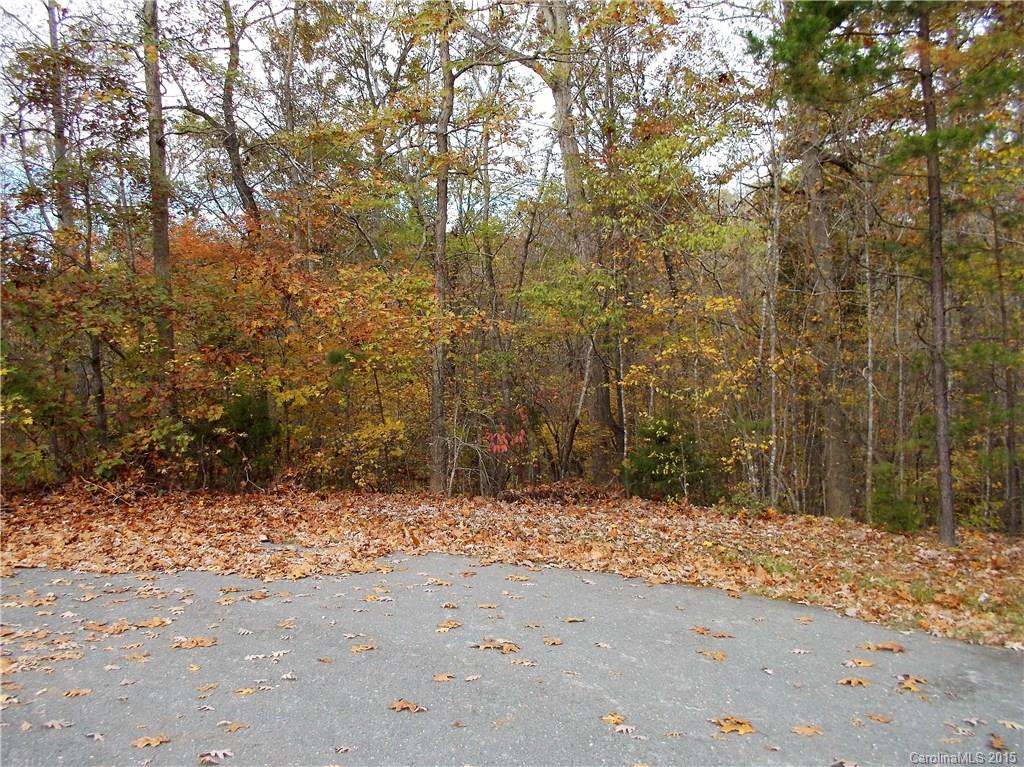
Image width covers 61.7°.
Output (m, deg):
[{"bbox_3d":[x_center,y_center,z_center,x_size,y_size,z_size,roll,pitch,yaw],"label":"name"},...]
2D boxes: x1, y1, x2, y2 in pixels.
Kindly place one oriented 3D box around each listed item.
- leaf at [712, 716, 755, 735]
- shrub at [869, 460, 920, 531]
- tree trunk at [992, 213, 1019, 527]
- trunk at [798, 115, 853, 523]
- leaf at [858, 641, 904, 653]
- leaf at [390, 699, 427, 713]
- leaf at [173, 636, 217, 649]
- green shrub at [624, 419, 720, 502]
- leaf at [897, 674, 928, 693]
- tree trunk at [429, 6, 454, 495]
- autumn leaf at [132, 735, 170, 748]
[{"bbox_3d":[0.993,1.533,3.843,0.190,0.030,0.150,-1,0,0],"label":"leaf"},{"bbox_3d":[4.249,1.252,9.500,0.554,0.798,0.550,-1,0,0],"label":"shrub"},{"bbox_3d":[6.107,-0.148,10.600,0.148,4.035,0.148,-3,0,0],"label":"tree trunk"},{"bbox_3d":[4.373,-0.910,12.000,0.350,5.608,0.350,-3,0,0],"label":"trunk"},{"bbox_3d":[2.137,1.521,4.960,0.270,0.035,0.140,-1,0,0],"label":"leaf"},{"bbox_3d":[-0.497,1.546,4.117,0.170,0.035,0.120,-1,0,0],"label":"leaf"},{"bbox_3d":[-1.829,1.485,4.940,0.250,0.030,0.150,0,0,-12],"label":"leaf"},{"bbox_3d":[2.176,1.051,11.700,1.337,1.146,1.200,-1,0,0],"label":"green shrub"},{"bbox_3d":[2.034,1.524,4.354,0.165,0.030,0.170,-1,0,0],"label":"leaf"},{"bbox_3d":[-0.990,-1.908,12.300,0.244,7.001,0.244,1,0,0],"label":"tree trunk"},{"bbox_3d":[-1.572,1.561,3.738,0.180,0.025,0.100,-1,0,-28],"label":"autumn leaf"}]

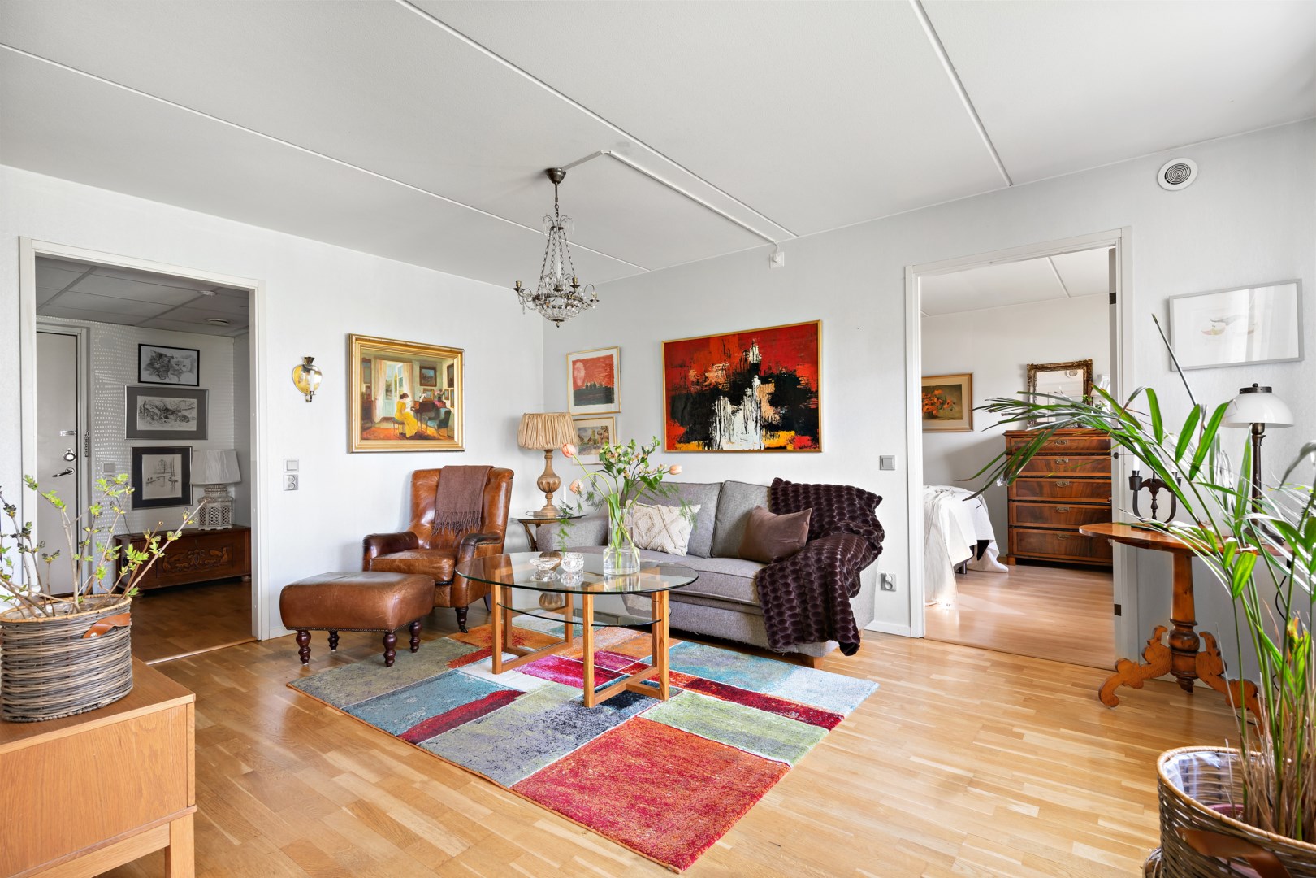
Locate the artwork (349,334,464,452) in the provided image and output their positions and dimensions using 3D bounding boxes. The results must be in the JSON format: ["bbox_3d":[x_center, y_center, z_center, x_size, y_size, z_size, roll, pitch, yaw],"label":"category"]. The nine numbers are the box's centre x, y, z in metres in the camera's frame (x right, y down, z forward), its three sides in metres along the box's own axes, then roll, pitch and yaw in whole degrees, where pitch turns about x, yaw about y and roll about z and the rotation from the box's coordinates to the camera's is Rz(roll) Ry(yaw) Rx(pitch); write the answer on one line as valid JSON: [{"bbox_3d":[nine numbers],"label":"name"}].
[{"bbox_3d":[-1.758,-0.294,4.157,0.050,0.790,0.860,-1,-1,39],"label":"artwork"}]

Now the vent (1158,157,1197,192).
[{"bbox_3d":[2.381,-1.209,2.679,0.147,0.147,0.030,-1,0,37],"label":"vent"}]

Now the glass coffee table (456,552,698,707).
[{"bbox_3d":[-0.415,0.900,2.894,1.294,0.519,0.744,-1,0,28],"label":"glass coffee table"}]

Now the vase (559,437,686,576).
[{"bbox_3d":[-0.184,0.328,2.985,0.620,0.685,0.500,0,-1,0],"label":"vase"}]

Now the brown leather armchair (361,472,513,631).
[{"bbox_3d":[-1.436,0.706,3.996,0.710,0.990,0.720,-1,-1,12],"label":"brown leather armchair"}]

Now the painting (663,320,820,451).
[{"bbox_3d":[0.547,-0.322,4.057,1.230,0.833,0.035,-1,0,37],"label":"painting"}]

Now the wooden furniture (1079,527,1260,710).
[{"bbox_3d":[2.214,0.776,2.470,0.720,0.745,0.720,-1,-1,37],"label":"wooden furniture"}]

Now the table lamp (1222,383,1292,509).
[{"bbox_3d":[2.361,0.088,2.301,0.200,0.614,0.200,-1,0,37],"label":"table lamp"}]

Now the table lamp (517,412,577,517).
[{"bbox_3d":[-0.883,0.206,4.683,0.461,0.832,0.461,-1,0,0],"label":"table lamp"}]

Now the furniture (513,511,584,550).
[{"bbox_3d":[-0.857,0.908,4.627,0.590,0.595,0.590,-1,-1,6],"label":"furniture"}]

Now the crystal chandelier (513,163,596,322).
[{"bbox_3d":[-0.497,-0.929,2.867,0.420,0.770,0.420,0,-1,0],"label":"crystal chandelier"}]

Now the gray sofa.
[{"bbox_3d":[0.235,0.746,3.918,2.130,0.880,0.830,-1,-1,37],"label":"gray sofa"}]

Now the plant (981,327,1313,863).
[{"bbox_3d":[1.175,0.440,1.258,0.980,1.410,0.800,-1,0,0],"label":"plant"}]

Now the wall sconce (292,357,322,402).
[{"bbox_3d":[-2.167,-0.371,3.647,0.110,0.285,0.174,-1,0,37],"label":"wall sconce"}]

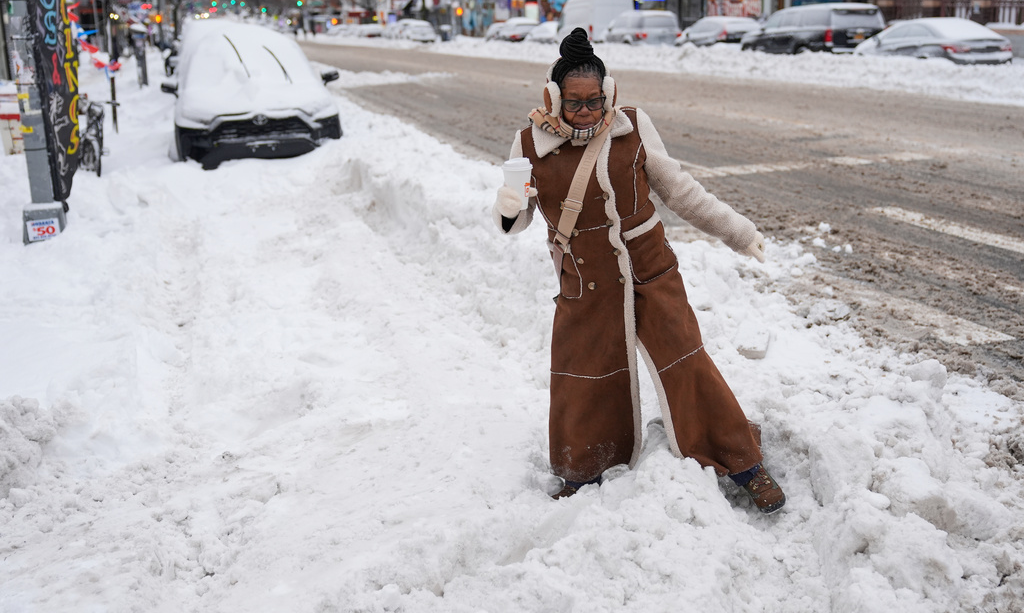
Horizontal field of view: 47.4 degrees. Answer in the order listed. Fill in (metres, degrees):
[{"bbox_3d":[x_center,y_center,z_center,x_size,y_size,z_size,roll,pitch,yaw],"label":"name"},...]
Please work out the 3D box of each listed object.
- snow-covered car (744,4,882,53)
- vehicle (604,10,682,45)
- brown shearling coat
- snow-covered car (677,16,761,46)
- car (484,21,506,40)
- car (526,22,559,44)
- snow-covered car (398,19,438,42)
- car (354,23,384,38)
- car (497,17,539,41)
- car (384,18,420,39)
[{"bbox_3d":[9.778,-8.899,38.138,2.040,1.890,5.550,-5,15,-17],"label":"snow-covered car"},{"bbox_3d":[5.771,-11.931,50.719,1.870,1.740,4.650,-5,15,-15],"label":"vehicle"},{"bbox_3d":[0.385,-0.035,3.890,0.860,1.270,0.500,1,15,8],"label":"brown shearling coat"},{"bbox_3d":[7.260,-9.282,40.884,1.800,1.560,4.500,-5,14,-15],"label":"snow-covered car"},{"bbox_3d":[-0.348,-15.986,68.751,1.800,1.520,4.500,-5,14,-15],"label":"car"},{"bbox_3d":[2.174,-13.629,59.042,1.800,1.500,4.600,-5,14,-15],"label":"car"},{"bbox_3d":[-7.297,-21.289,90.251,1.920,1.800,4.800,-5,14,-15],"label":"snow-covered car"},{"bbox_3d":[-13.017,-25.949,110.233,1.800,1.500,4.700,-5,14,-15],"label":"car"},{"bbox_3d":[0.520,-16.569,70.186,1.820,1.480,4.700,-5,15,-15],"label":"car"},{"bbox_3d":[-8.885,-22.473,95.704,1.800,1.550,4.700,-5,14,-15],"label":"car"}]

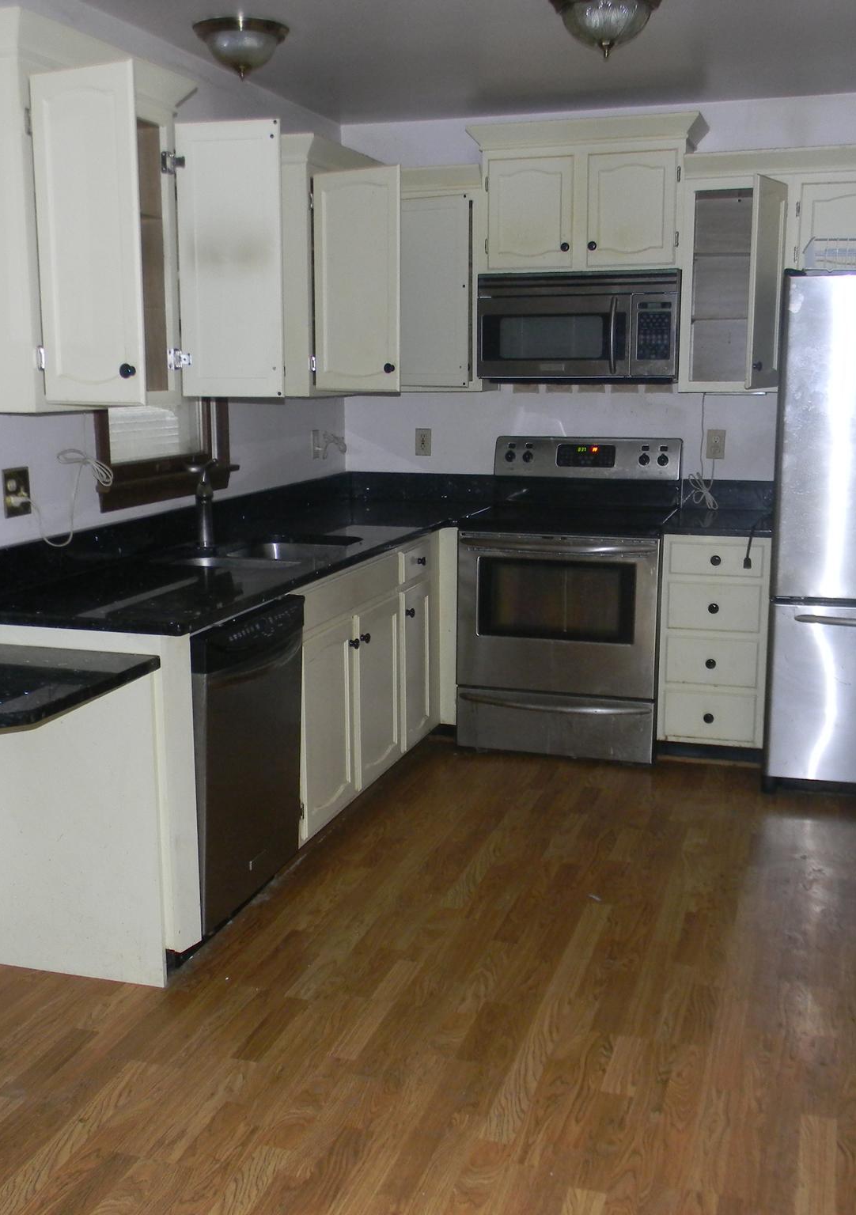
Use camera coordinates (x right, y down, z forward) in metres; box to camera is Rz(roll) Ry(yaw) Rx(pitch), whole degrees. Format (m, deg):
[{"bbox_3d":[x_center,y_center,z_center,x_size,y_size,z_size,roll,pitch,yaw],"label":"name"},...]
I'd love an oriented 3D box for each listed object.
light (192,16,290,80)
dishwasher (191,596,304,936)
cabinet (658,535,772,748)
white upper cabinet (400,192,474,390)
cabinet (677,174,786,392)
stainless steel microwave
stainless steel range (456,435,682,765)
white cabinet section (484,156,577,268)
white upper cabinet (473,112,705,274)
[{"bbox_3d":[-0.553,-1.647,3.905,0.285,0.149,0.285,0,10,0],"label":"light"},{"bbox_3d":[-0.715,0.400,3.545,0.600,0.820,0.600,3,11,17],"label":"dishwasher"},{"bbox_3d":[1.128,0.094,5.041,0.387,0.808,0.612,3,11,17],"label":"cabinet"},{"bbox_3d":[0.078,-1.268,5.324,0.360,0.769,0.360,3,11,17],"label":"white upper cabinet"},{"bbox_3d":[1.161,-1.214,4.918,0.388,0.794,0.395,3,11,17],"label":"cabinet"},{"bbox_3d":[0.616,-1.096,5.158,0.760,0.409,0.410,3,11,17],"label":"stainless steel microwave"},{"bbox_3d":[0.572,-0.059,5.193,0.758,1.185,0.690,3,11,17],"label":"stainless steel range"},{"bbox_3d":[0.424,-1.507,5.056,0.333,0.409,0.285,3,11,17],"label":"white cabinet section"},{"bbox_3d":[0.616,-1.555,5.040,0.866,0.544,0.374,3,11,17],"label":"white upper cabinet"}]

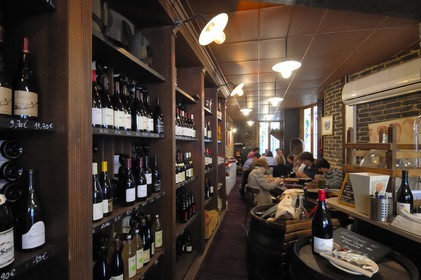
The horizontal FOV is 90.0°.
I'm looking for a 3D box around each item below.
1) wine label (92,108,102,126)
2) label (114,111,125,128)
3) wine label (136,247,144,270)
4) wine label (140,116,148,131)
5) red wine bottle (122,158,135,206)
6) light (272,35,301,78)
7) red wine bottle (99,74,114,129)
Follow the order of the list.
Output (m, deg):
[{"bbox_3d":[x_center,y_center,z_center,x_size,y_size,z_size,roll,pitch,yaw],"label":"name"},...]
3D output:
[{"bbox_3d":[-0.575,-0.117,1.071,0.020,0.085,0.078,0,-1,38],"label":"wine label"},{"bbox_3d":[-0.555,-0.127,1.312,0.024,0.102,0.073,0,0,27],"label":"label"},{"bbox_3d":[-0.481,0.809,1.444,0.015,0.127,0.060,0,-1,38],"label":"wine label"},{"bbox_3d":[-0.491,-0.126,1.587,0.024,0.103,0.073,0,0,27],"label":"wine label"},{"bbox_3d":[-0.539,0.277,1.400,0.081,0.300,0.081,-1,-1,40],"label":"red wine bottle"},{"bbox_3d":[0.874,-0.949,2.420,0.310,0.480,0.310,0,-1,0],"label":"light"},{"bbox_3d":[-0.584,-0.208,1.180,0.080,0.300,0.080,-1,-1,40],"label":"red wine bottle"}]

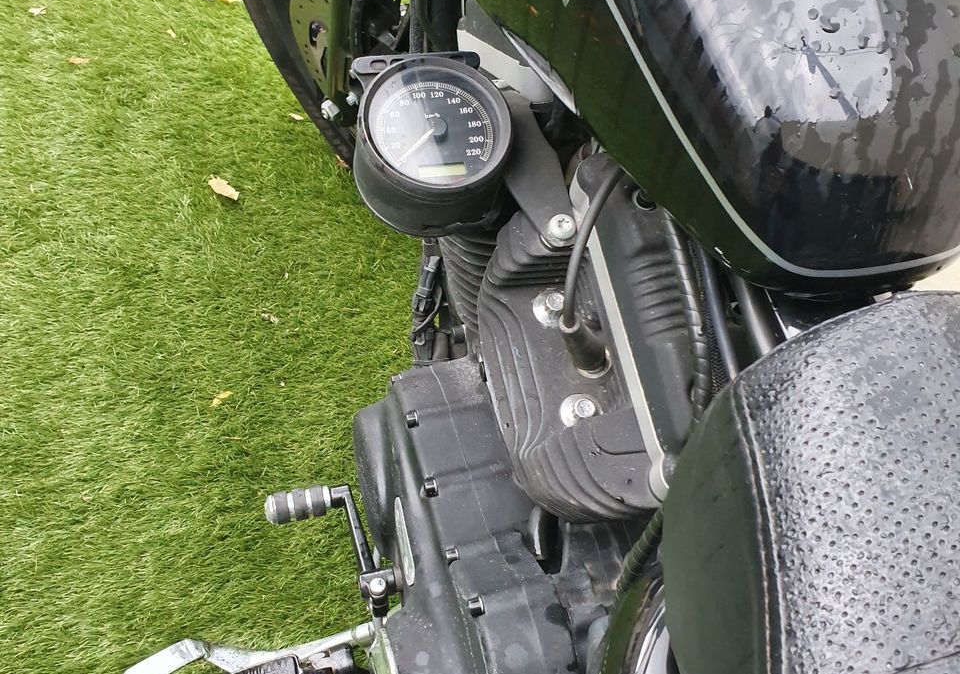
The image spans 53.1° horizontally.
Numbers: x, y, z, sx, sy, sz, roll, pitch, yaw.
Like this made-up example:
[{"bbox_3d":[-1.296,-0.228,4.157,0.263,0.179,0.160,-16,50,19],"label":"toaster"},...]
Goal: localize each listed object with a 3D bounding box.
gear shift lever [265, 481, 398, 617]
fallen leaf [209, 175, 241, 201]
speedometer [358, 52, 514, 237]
[{"bbox_3d":[-0.139,0.197,0.895,0.105,0.050,0.130,-8,48,-14],"label":"gear shift lever"},{"bbox_3d":[-0.414,-0.240,1.548,0.074,0.014,0.033,41,47,22],"label":"fallen leaf"},{"bbox_3d":[-0.034,-0.133,0.668,0.104,0.072,0.104,0,72,-12],"label":"speedometer"}]

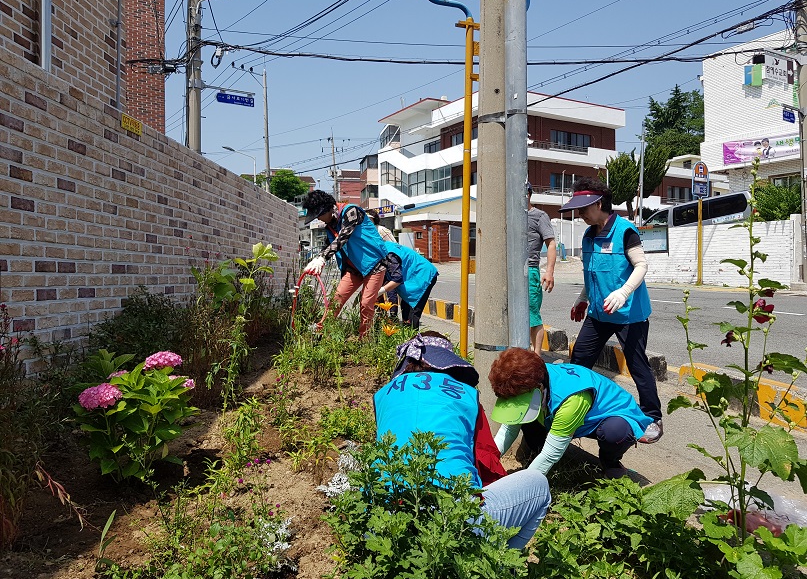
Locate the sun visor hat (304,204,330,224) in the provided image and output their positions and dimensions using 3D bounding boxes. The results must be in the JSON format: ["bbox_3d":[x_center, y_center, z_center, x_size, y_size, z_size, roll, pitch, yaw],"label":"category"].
[{"bbox_3d":[-0.666,-0.596,4.750,0.240,0.100,0.190,-32,6,-18],"label":"sun visor hat"}]

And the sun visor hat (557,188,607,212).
[{"bbox_3d":[1.060,-0.521,3.550,0.280,0.130,0.200,-24,12,-23],"label":"sun visor hat"}]

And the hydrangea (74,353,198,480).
[{"bbox_3d":[-1.305,0.618,2.950,0.610,0.650,0.560,0,1,0],"label":"hydrangea"}]

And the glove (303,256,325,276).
[{"bbox_3d":[-0.738,-0.194,5.000,0.120,0.200,0.100,27,-27,36],"label":"glove"}]

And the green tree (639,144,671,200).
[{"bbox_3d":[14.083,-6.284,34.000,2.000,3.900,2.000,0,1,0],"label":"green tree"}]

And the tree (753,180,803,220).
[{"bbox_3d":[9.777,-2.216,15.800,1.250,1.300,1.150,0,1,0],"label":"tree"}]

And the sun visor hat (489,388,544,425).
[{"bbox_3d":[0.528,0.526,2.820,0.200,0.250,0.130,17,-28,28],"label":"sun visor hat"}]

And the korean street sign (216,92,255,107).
[{"bbox_3d":[-3.992,-4.503,14.400,0.890,0.210,0.050,0,1,-27],"label":"korean street sign"}]

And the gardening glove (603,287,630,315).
[{"bbox_3d":[1.197,0.071,3.430,0.120,0.200,0.090,35,-12,16],"label":"gardening glove"}]

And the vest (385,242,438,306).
[{"bbox_3d":[0.070,-0.149,5.300,0.550,0.290,0.420,41,-6,3],"label":"vest"}]

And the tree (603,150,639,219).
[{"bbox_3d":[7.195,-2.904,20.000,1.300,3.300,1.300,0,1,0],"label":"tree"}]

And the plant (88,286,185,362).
[{"bbox_3d":[-1.542,0.202,3.500,0.500,0.460,0.520,0,1,6],"label":"plant"}]

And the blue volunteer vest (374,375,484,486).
[{"bbox_3d":[0.108,0.579,2.420,0.420,0.260,0.550,-6,43,6],"label":"blue volunteer vest"}]

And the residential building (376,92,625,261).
[{"bbox_3d":[7.900,-8.900,54.000,13.200,11.800,16.800,-1,1,-31],"label":"residential building"}]

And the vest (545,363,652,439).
[{"bbox_3d":[0.944,0.550,2.950,0.540,0.260,0.400,22,-13,-36],"label":"vest"}]

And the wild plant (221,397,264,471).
[{"bbox_3d":[-0.816,0.735,3.070,0.230,0.370,0.220,0,1,0],"label":"wild plant"}]

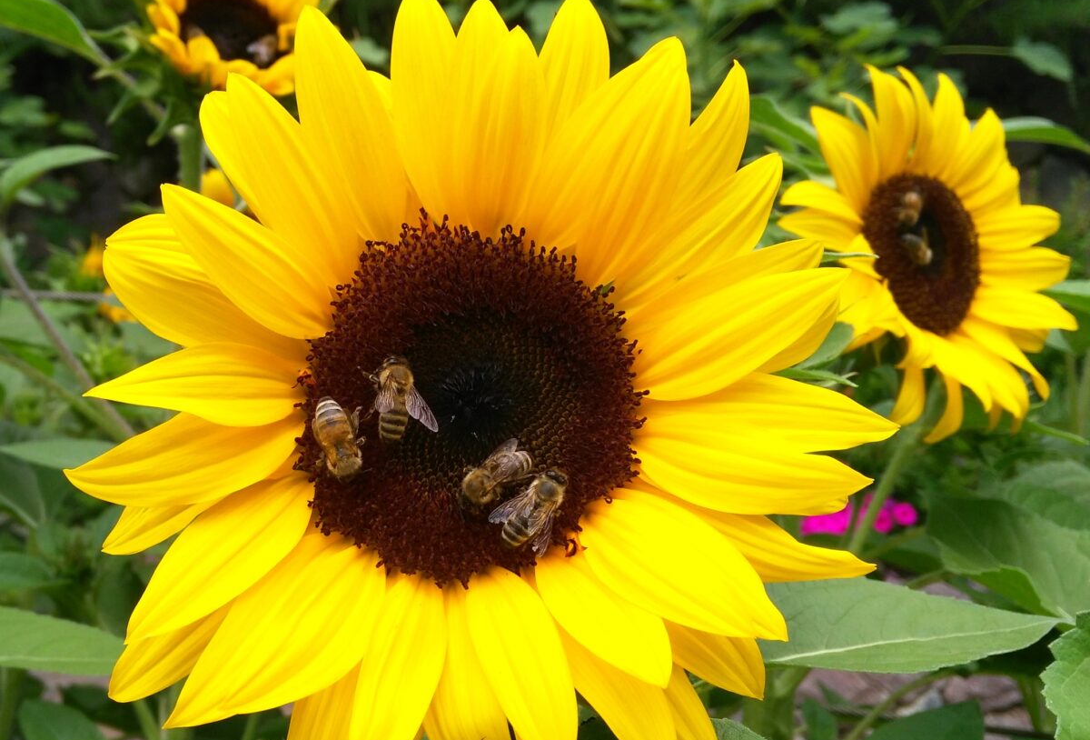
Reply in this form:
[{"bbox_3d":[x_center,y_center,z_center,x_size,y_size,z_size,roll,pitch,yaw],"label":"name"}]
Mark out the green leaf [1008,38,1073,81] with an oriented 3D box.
[{"bbox_3d":[0.422,-0.264,0.750,0.058,0.012,0.032,34,55,-13],"label":"green leaf"}]

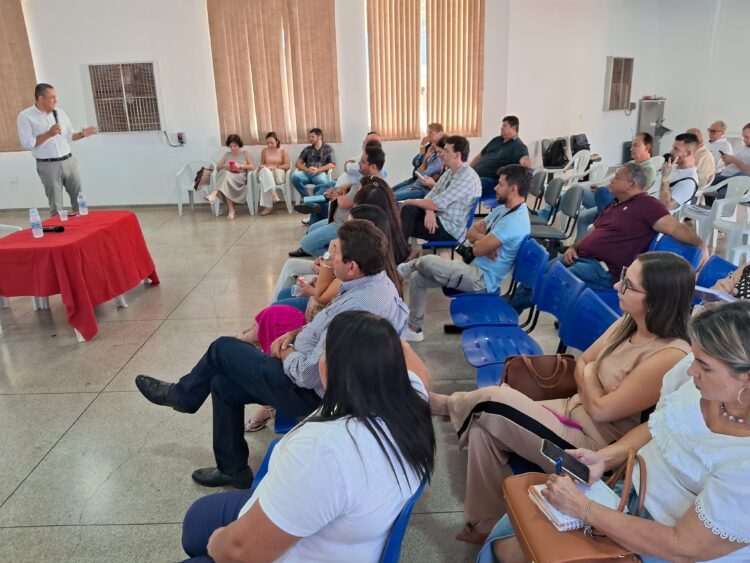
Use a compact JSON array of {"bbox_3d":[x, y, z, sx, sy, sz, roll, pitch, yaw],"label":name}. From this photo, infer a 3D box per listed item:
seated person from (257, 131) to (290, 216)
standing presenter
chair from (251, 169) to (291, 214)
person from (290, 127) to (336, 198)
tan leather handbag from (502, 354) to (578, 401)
[{"bbox_3d":[-1.520,-1.669,8.647,0.500,1.220,0.780,-1,18,3],"label":"seated person"},{"bbox_3d":[-3.286,-1.126,6.006,0.680,1.820,0.480,-16,24,-38],"label":"standing presenter"},{"bbox_3d":[-1.528,-1.445,8.477,0.560,0.770,0.560,-2,18,0],"label":"chair"},{"bbox_3d":[-0.893,-1.650,8.345,0.620,1.210,0.750,1,19,8],"label":"person"},{"bbox_3d":[0.696,0.405,2.366,0.310,0.215,0.140,-2,18,0],"label":"tan leather handbag"}]

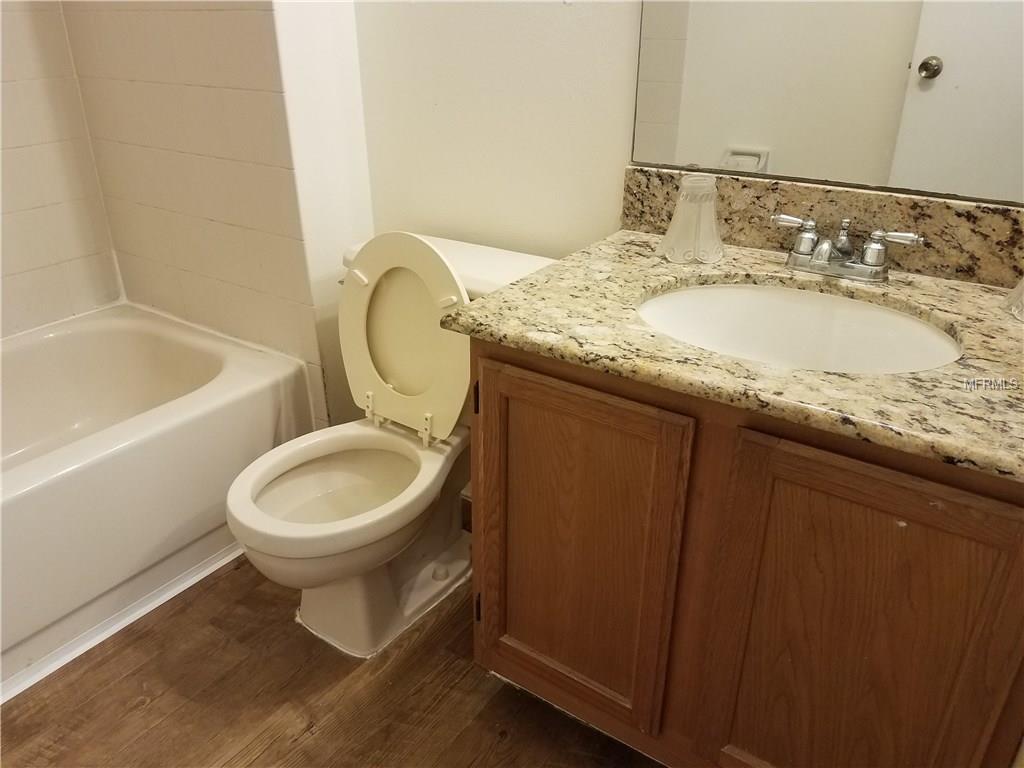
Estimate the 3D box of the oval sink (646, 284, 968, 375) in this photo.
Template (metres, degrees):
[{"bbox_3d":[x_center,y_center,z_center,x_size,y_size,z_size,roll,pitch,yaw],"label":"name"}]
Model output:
[{"bbox_3d":[0.384,-0.010,1.091,0.440,0.160,0.370,16,30,30],"label":"oval sink"}]

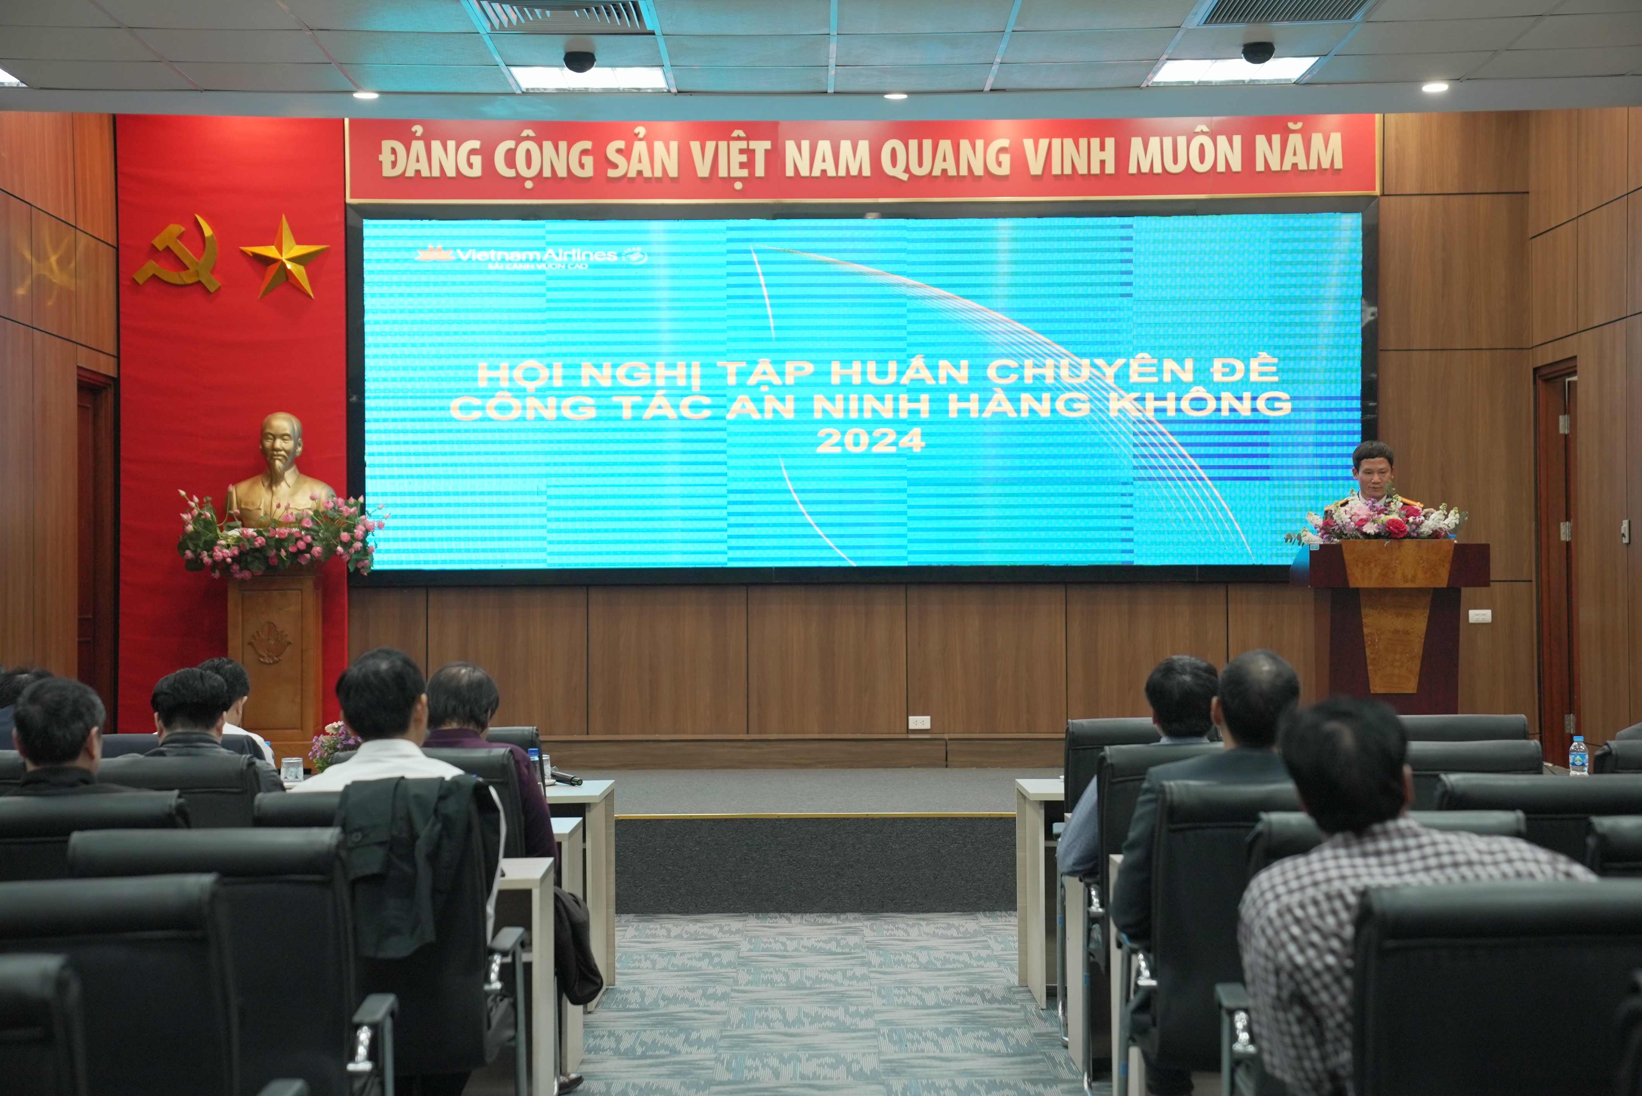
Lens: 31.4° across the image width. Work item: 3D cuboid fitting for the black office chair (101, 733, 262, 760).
[{"bbox_3d":[-1.956,1.074,9.102,0.550,1.010,0.620,0,-1,3],"label":"black office chair"}]

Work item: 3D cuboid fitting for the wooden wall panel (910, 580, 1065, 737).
[{"bbox_3d":[0.929,0.624,16.368,0.893,0.844,0.025,0,-1,0],"label":"wooden wall panel"}]

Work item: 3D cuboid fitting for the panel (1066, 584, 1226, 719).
[{"bbox_3d":[1.848,0.634,16.550,0.898,0.854,0.030,0,-1,0],"label":"panel"}]

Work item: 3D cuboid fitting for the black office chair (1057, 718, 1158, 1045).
[{"bbox_3d":[1.008,1.053,9.472,0.530,1.030,0.620,0,-1,-3],"label":"black office chair"}]

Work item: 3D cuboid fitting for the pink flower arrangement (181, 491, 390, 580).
[{"bbox_3d":[-2.884,-0.075,15.593,1.103,0.470,0.500,0,-1,0],"label":"pink flower arrangement"}]

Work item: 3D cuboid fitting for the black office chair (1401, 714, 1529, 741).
[{"bbox_3d":[1.953,1.020,9.213,0.600,1.010,0.620,0,-1,0],"label":"black office chair"}]

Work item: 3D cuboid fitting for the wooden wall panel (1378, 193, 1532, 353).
[{"bbox_3d":[3.561,-1.546,16.407,0.826,0.866,0.025,0,-1,0],"label":"wooden wall panel"}]

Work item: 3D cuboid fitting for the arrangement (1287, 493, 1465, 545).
[{"bbox_3d":[2.532,-0.132,13.311,0.806,0.250,0.320,0,-1,0],"label":"arrangement"}]

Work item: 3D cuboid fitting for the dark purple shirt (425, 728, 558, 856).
[{"bbox_3d":[-0.985,0.809,7.965,0.520,0.640,0.400,0,-1,2],"label":"dark purple shirt"}]

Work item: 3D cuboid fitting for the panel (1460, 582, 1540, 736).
[{"bbox_3d":[3.624,0.622,16.501,0.839,0.858,0.030,0,-1,0],"label":"panel"}]

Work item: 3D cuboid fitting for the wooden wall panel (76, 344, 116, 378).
[{"bbox_3d":[-3.927,-1.008,15.803,0.025,0.115,0.910,0,-1,0],"label":"wooden wall panel"}]

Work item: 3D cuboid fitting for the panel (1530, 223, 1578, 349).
[{"bbox_3d":[4.026,-1.443,16.005,0.030,0.615,1.050,0,-1,0],"label":"panel"}]

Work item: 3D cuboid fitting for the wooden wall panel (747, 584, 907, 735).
[{"bbox_3d":[0.036,0.627,16.365,0.893,0.844,0.025,0,-1,0],"label":"wooden wall panel"}]

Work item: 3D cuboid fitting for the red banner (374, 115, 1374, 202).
[{"bbox_3d":[0.231,-2.200,16.450,5.809,0.513,0.050,0,-1,0],"label":"red banner"}]

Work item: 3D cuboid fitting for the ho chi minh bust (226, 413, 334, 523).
[{"bbox_3d":[-2.916,-0.422,15.748,0.598,0.623,0.360,0,-1,0],"label":"ho chi minh bust"}]

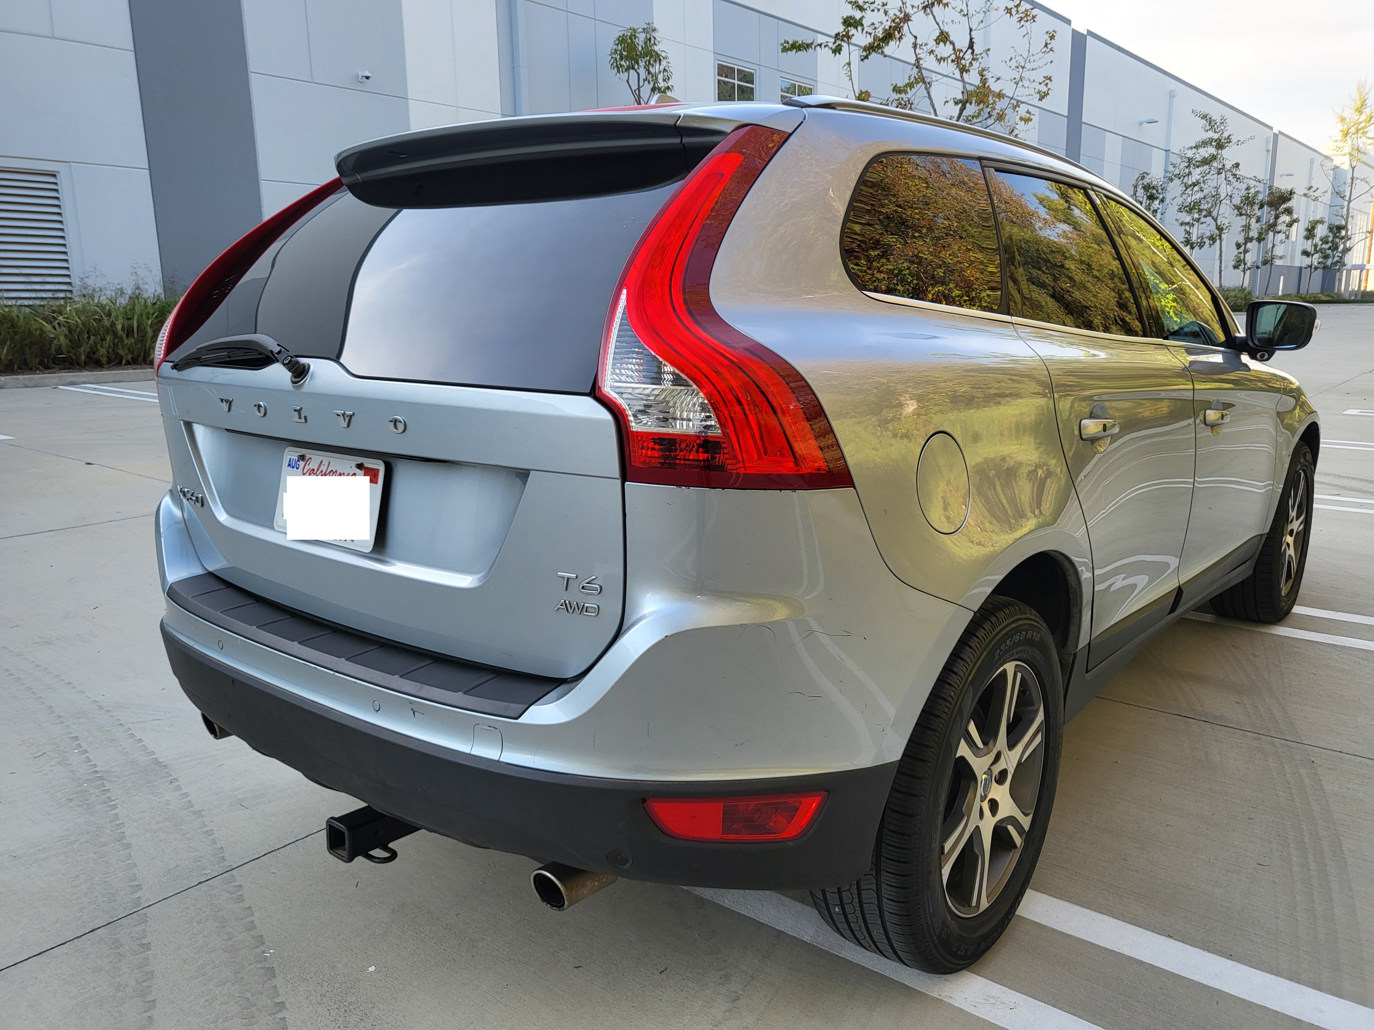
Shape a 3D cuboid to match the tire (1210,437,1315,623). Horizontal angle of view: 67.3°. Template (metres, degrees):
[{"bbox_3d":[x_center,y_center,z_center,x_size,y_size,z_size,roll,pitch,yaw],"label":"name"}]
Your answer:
[{"bbox_3d":[2.288,0.054,4.095,0.240,0.730,0.730,9,15,39],"label":"tire"}]

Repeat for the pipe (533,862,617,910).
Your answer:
[{"bbox_3d":[-0.159,0.557,1.623,0.078,0.078,0.165,9,15,39],"label":"pipe"}]

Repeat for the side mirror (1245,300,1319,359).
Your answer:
[{"bbox_3d":[1.819,-0.561,3.149,0.205,0.182,0.140,9,15,39],"label":"side mirror"}]

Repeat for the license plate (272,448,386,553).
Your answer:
[{"bbox_3d":[-0.621,-0.030,1.778,0.305,0.152,0.015,9,1,39],"label":"license plate"}]

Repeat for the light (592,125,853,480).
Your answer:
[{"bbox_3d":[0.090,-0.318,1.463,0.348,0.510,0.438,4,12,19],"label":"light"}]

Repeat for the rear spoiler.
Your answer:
[{"bbox_3d":[-0.367,-0.665,1.968,1.160,0.165,0.310,9,15,39],"label":"rear spoiler"}]

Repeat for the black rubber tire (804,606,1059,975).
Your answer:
[{"bbox_3d":[0.507,0.497,2.016,0.240,0.730,0.730,9,15,39],"label":"black rubber tire"}]

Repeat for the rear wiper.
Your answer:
[{"bbox_3d":[-0.819,-0.286,1.856,0.535,0.085,0.075,9,15,39],"label":"rear wiper"}]

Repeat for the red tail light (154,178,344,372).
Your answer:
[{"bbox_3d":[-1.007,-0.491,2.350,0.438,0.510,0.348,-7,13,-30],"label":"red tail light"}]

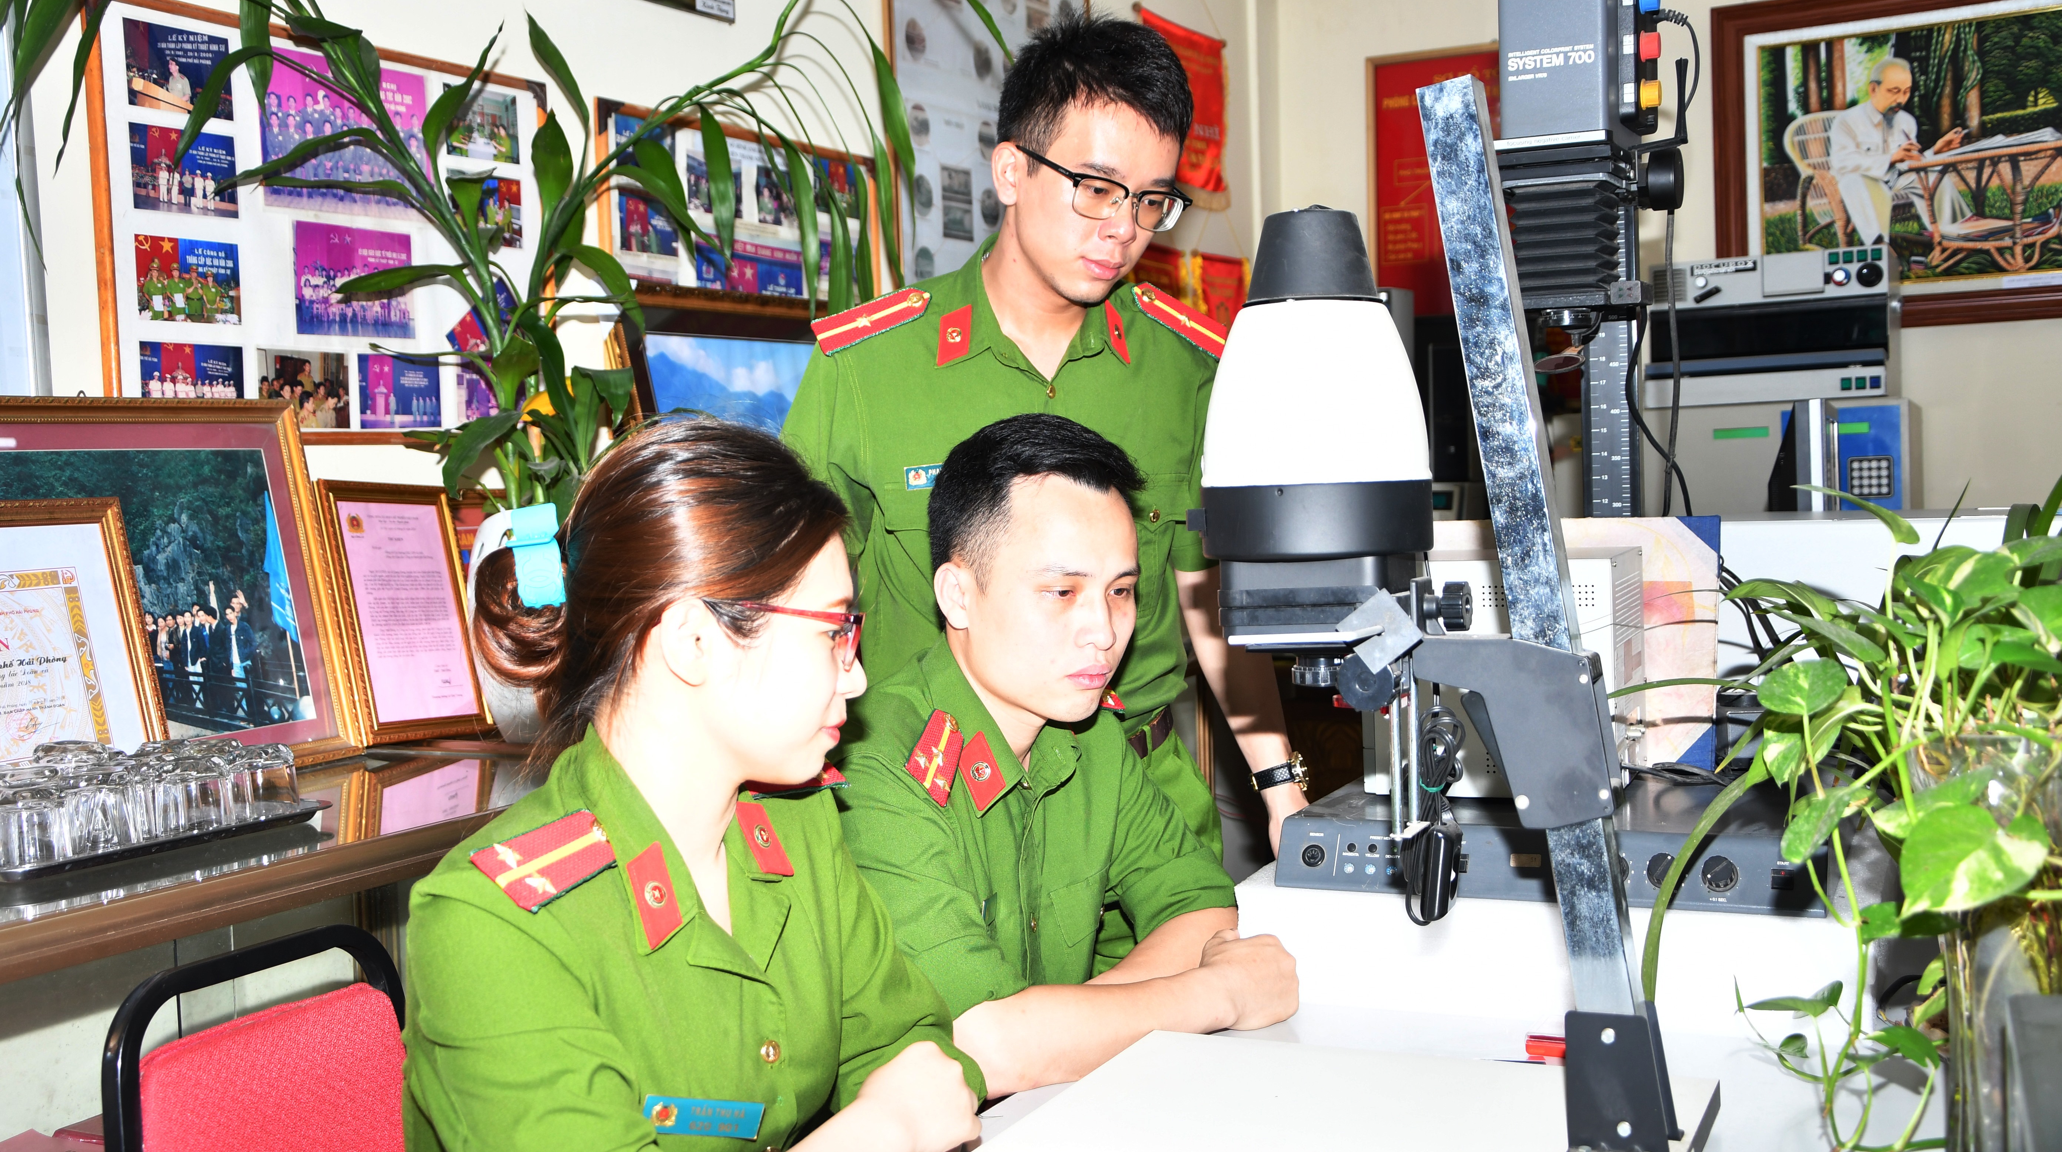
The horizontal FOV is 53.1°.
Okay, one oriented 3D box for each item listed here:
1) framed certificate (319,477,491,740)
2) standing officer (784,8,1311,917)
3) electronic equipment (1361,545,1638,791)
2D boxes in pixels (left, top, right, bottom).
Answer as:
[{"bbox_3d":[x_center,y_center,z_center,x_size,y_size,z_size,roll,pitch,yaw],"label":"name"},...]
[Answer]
[{"bbox_3d":[-0.814,0.046,2.697,0.030,0.340,0.256,-15,-5,21],"label":"framed certificate"},{"bbox_3d":[0.035,0.300,1.970,0.520,1.670,0.360,-3,3,-18],"label":"standing officer"},{"bbox_3d":[0.482,0.092,2.052,0.241,0.228,0.220,-1,3,26],"label":"electronic equipment"}]

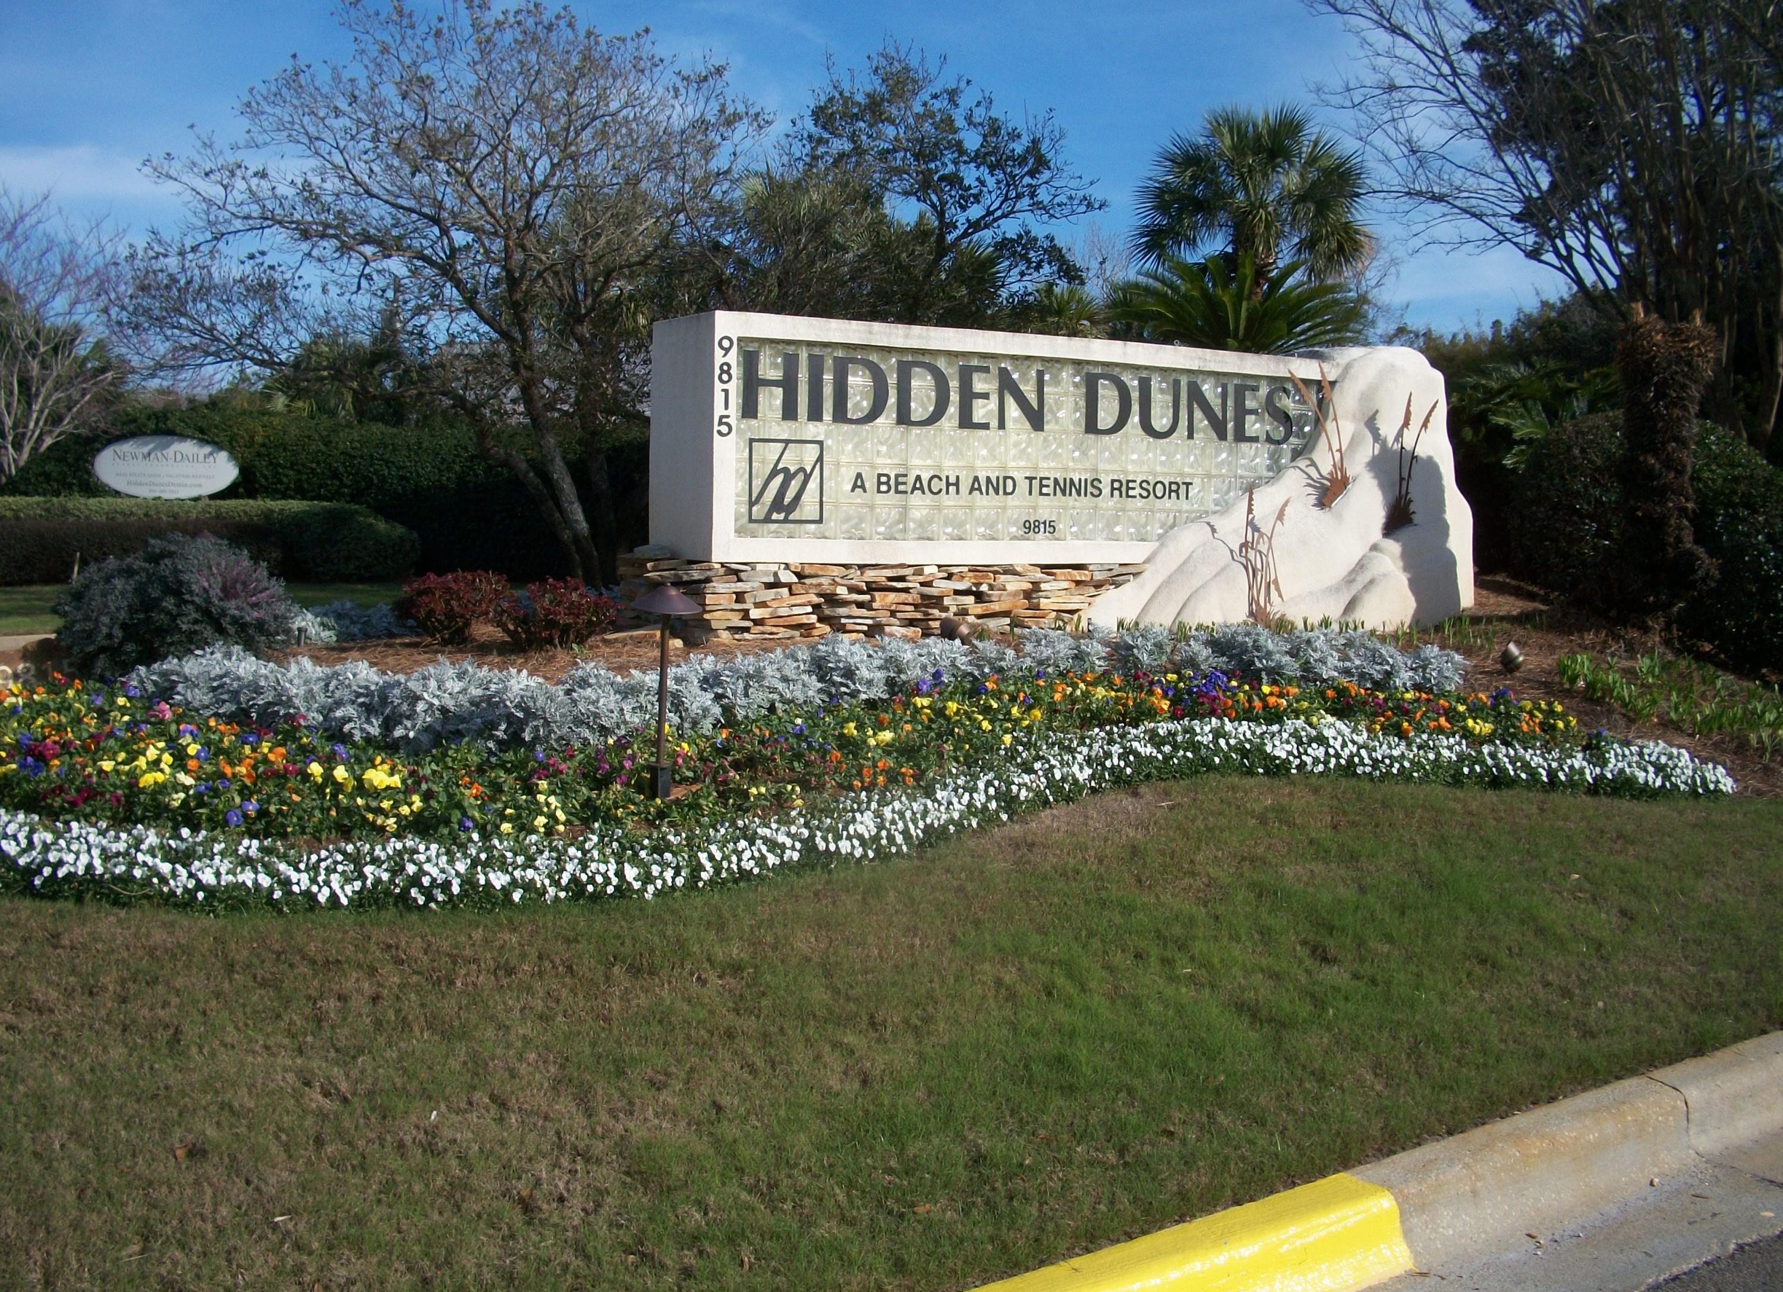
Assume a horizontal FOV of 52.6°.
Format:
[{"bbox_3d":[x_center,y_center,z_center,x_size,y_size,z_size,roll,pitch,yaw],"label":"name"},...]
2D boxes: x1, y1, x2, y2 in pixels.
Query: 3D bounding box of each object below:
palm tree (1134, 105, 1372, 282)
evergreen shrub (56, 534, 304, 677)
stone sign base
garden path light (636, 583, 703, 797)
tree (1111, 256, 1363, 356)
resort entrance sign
[{"bbox_3d":[3.609,-2.976,18.000,2.400,4.854,2.400,1,4,0],"label":"palm tree"},{"bbox_3d":[-3.116,-0.162,7.900,1.030,0.650,0.920,-1,4,-22],"label":"evergreen shrub"},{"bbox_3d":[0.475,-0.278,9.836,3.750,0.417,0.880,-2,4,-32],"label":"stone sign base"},{"bbox_3d":[-0.746,0.146,6.000,0.227,0.723,0.227,1,4,0],"label":"garden path light"},{"bbox_3d":[2.429,-1.514,12.600,1.950,2.453,1.950,1,4,0],"label":"tree"},{"bbox_3d":[0.728,-1.058,9.907,4.150,1.188,0.700,-2,4,-32],"label":"resort entrance sign"}]

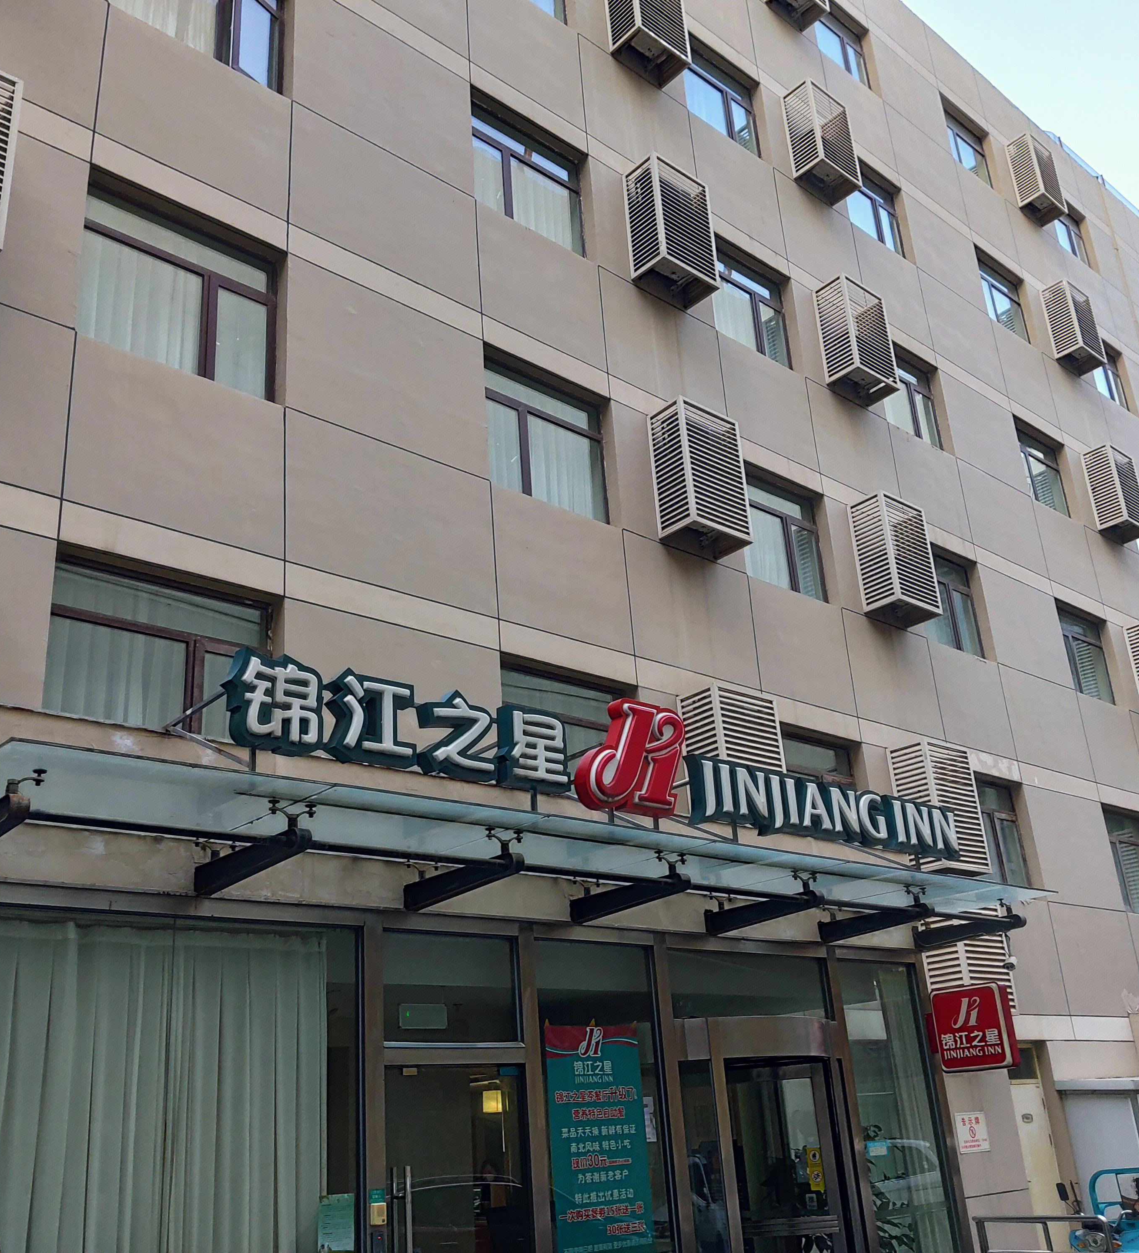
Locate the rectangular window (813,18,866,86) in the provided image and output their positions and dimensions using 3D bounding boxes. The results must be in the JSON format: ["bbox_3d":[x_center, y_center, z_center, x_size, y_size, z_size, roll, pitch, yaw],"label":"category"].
[{"bbox_3d":[4.310,-9.385,20.352,1.680,1.528,0.092,16,-29,-40],"label":"rectangular window"}]

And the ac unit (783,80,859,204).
[{"bbox_3d":[3.565,-6.847,17.753,0.884,1.415,0.482,16,-29,-40],"label":"ac unit"}]

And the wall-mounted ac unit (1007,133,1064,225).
[{"bbox_3d":[9.269,-8.867,24.933,0.923,1.495,0.505,16,-29,-40],"label":"wall-mounted ac unit"}]

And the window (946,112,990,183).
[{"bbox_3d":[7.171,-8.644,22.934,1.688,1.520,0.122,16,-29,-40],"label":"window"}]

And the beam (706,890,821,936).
[{"bbox_3d":[1.437,2.108,9.226,0.093,0.150,1.024,16,-29,-40],"label":"beam"}]

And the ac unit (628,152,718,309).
[{"bbox_3d":[1.149,-4.469,14.241,0.884,1.415,0.482,16,-29,-40],"label":"ac unit"}]

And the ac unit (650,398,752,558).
[{"bbox_3d":[1.364,-1.530,13.073,0.892,1.427,0.475,16,-29,-40],"label":"ac unit"}]

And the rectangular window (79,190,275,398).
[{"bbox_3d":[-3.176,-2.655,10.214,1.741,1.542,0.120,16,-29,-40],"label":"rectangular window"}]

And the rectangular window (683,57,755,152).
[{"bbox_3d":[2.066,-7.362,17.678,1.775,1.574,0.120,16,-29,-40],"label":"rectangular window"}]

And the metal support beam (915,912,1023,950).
[{"bbox_3d":[3.554,2.715,11.166,0.081,0.161,1.066,16,-29,-40],"label":"metal support beam"}]

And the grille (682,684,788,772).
[{"bbox_3d":[1.635,1.411,12.444,0.934,1.487,0.505,16,-29,-40],"label":"grille"}]

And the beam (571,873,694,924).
[{"bbox_3d":[0.386,1.726,7.936,0.083,0.139,1.021,16,-29,-40],"label":"beam"}]

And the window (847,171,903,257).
[{"bbox_3d":[4.520,-6.316,19.113,1.680,1.483,0.092,16,-29,-40],"label":"window"}]

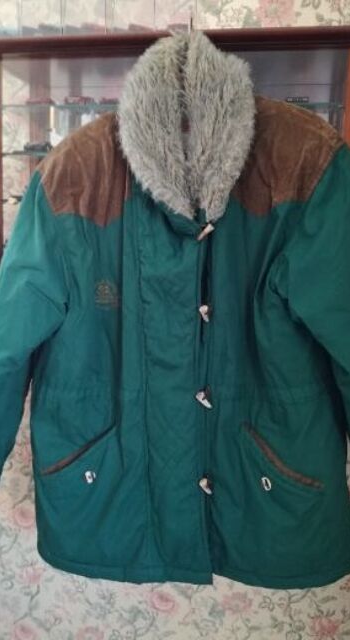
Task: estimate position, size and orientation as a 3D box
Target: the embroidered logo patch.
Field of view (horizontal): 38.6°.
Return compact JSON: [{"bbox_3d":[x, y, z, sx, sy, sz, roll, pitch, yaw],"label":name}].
[{"bbox_3d":[-0.130,-0.048,0.944,0.052,0.053,0.008,5,9,11],"label":"embroidered logo patch"}]

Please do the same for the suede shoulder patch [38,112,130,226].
[{"bbox_3d":[-0.176,-0.288,0.955,0.180,0.205,0.090,5,9,11],"label":"suede shoulder patch"}]

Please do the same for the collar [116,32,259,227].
[{"bbox_3d":[0.016,-0.334,0.882,0.246,0.315,0.160,5,9,11],"label":"collar"}]

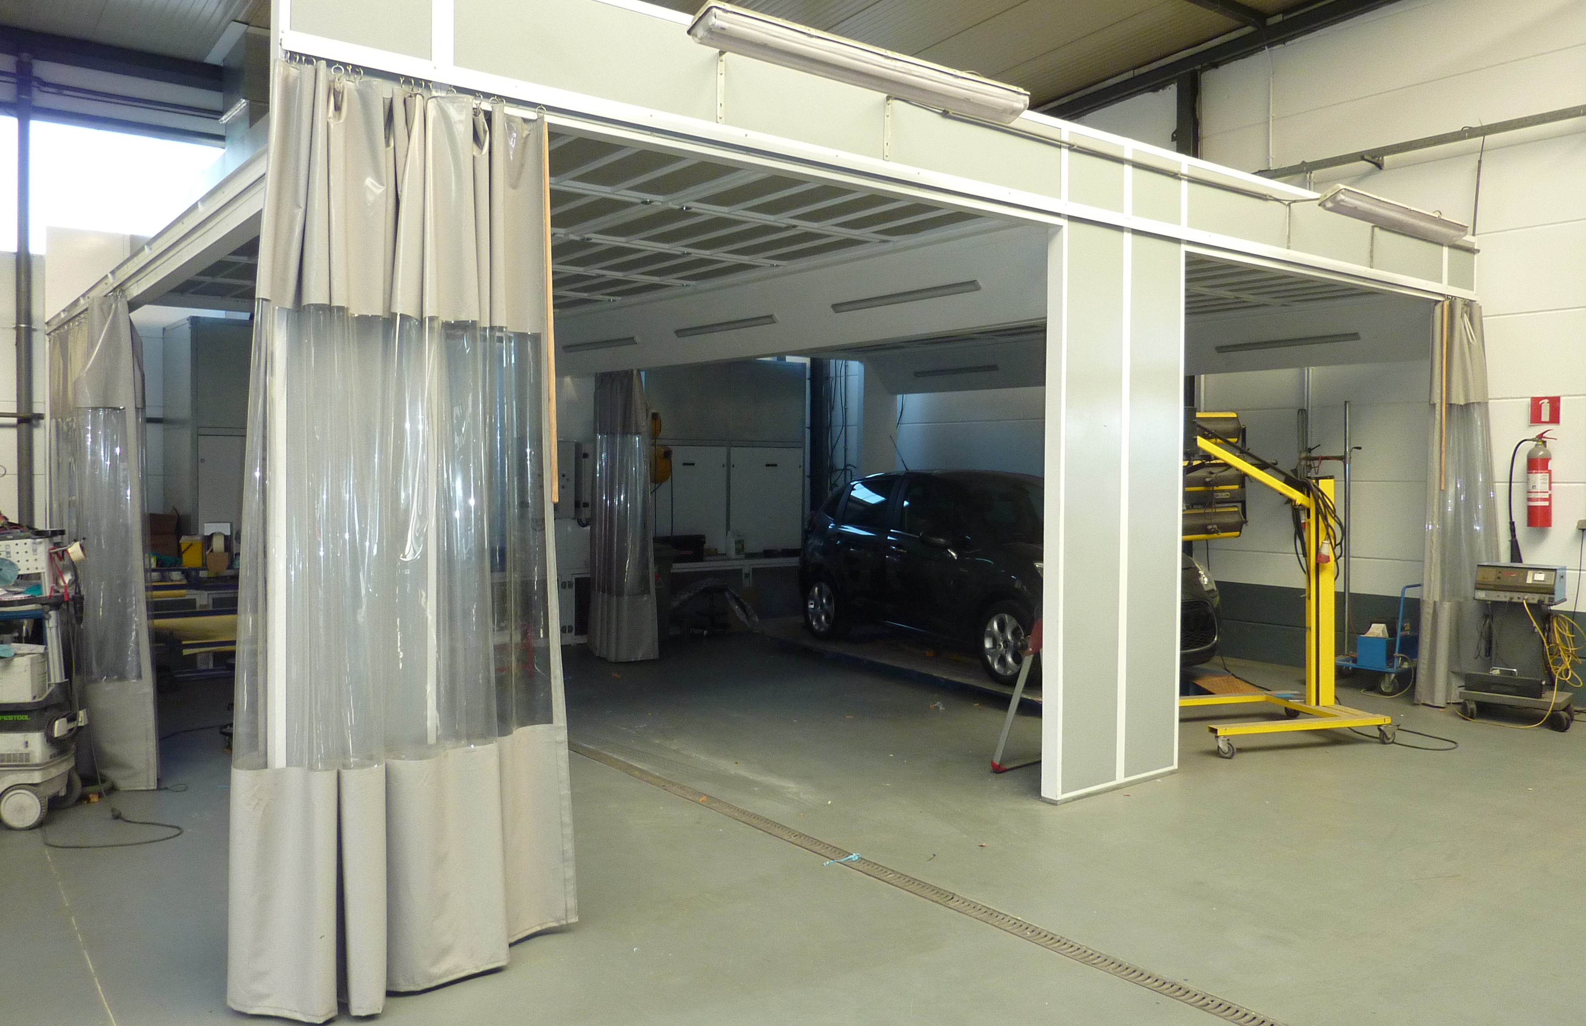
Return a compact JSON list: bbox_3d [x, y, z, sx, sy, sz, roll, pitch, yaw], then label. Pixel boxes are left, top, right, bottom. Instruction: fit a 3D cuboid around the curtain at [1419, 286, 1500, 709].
[{"bbox_3d":[4.754,-0.085,8.195,0.800,2.810,0.290,-2,3,-38],"label":"curtain"}]

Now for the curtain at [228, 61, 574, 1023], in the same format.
[{"bbox_3d":[-1.159,0.086,3.636,1.060,2.800,0.290,-2,3,-38],"label":"curtain"}]

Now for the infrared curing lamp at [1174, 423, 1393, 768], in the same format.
[{"bbox_3d":[2.954,0.466,7.172,1.300,1.880,0.900,0,2,-19],"label":"infrared curing lamp"}]

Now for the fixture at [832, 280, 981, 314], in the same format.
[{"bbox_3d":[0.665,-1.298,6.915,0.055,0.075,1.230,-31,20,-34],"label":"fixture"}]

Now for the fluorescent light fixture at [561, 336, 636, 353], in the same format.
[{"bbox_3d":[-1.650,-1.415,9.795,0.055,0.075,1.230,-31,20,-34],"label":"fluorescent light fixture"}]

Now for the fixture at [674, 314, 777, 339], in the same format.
[{"bbox_3d":[-0.484,-1.318,8.091,1.220,0.080,0.050,3,48,51],"label":"fixture"}]

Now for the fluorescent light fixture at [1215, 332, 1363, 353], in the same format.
[{"bbox_3d":[3.971,-1.370,9.257,1.220,0.080,0.050,3,48,51],"label":"fluorescent light fixture"}]

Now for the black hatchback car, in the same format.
[{"bbox_3d":[1.621,0.425,9.500,1.760,1.520,3.950,-1,2,-30],"label":"black hatchback car"}]

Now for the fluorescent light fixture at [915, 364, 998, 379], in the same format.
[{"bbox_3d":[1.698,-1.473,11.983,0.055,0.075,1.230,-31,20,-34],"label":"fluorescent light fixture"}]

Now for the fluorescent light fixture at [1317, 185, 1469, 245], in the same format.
[{"bbox_3d":[3.619,-1.766,6.856,1.580,0.110,0.175,-2,-20,-38],"label":"fluorescent light fixture"}]

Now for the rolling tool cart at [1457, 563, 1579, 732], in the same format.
[{"bbox_3d":[4.816,0.857,7.588,0.590,1.020,0.450,2,3,44],"label":"rolling tool cart"}]

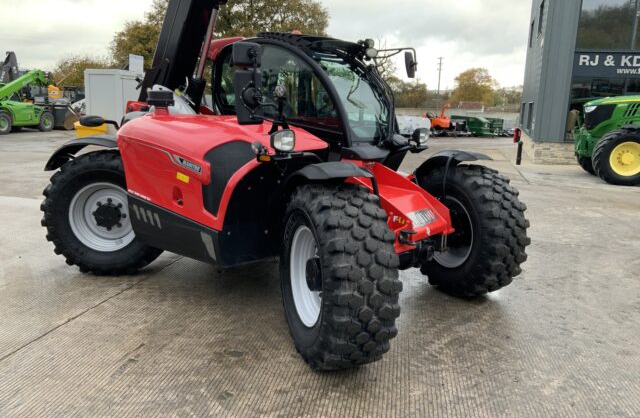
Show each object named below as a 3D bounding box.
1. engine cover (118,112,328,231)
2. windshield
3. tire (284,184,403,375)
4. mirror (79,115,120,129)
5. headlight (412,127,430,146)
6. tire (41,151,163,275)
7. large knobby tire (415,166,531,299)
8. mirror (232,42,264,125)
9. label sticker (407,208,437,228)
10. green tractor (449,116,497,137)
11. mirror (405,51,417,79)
[{"bbox_3d":[-0.899,-0.366,4.686,2.080,0.850,0.840,10,14,37],"label":"engine cover"},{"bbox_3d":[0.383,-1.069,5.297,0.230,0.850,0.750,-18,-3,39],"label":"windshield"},{"bbox_3d":[0.095,0.448,3.686,0.460,1.230,1.240,-2,12,-19],"label":"tire"},{"bbox_3d":[-2.147,-0.841,5.210,0.380,0.130,0.130,4,11,13],"label":"mirror"},{"bbox_3d":[1.004,-0.717,5.303,0.120,0.170,0.180,10,14,37],"label":"headlight"},{"bbox_3d":[-2.098,0.040,5.416,1.240,1.230,0.460,1,11,-3],"label":"tire"},{"bbox_3d":[1.400,0.205,5.118,0.460,1.230,1.240,-3,12,-24],"label":"large knobby tire"},{"bbox_3d":[-0.494,-0.874,3.733,0.210,0.570,0.130,-2,12,-20],"label":"mirror"},{"bbox_3d":[0.806,0.070,4.242,0.160,0.010,0.390,45,32,24],"label":"label sticker"},{"bbox_3d":[9.528,-5.154,33.500,2.700,1.350,1.400,10,14,36],"label":"green tractor"},{"bbox_3d":[0.936,-1.484,5.546,0.070,0.280,0.180,6,12,19],"label":"mirror"}]

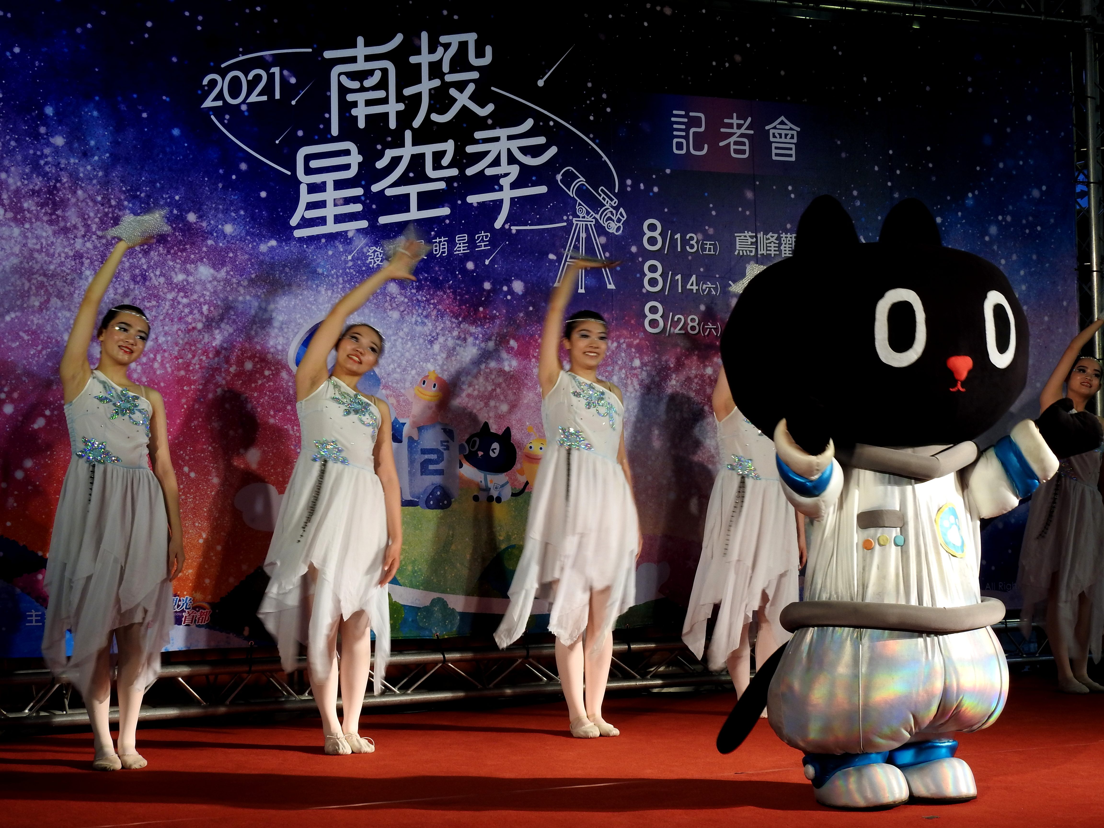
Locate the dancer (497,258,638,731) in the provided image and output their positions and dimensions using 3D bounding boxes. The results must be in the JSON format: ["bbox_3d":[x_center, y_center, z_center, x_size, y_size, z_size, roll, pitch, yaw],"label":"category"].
[{"bbox_3d":[0.063,0.306,7.324,0.520,1.808,0.440,-1,-2,-22],"label":"dancer"}]

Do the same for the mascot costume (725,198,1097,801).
[{"bbox_3d":[1.072,0.239,5.859,1.060,1.824,0.850,-1,-2,-22],"label":"mascot costume"}]

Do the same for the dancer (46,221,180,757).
[{"bbox_3d":[-1.543,0.300,6.744,0.460,1.850,0.420,0,-2,-25],"label":"dancer"}]

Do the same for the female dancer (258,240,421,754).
[{"bbox_3d":[-0.779,0.291,7.012,0.560,1.854,0.450,-1,-2,-22],"label":"female dancer"}]

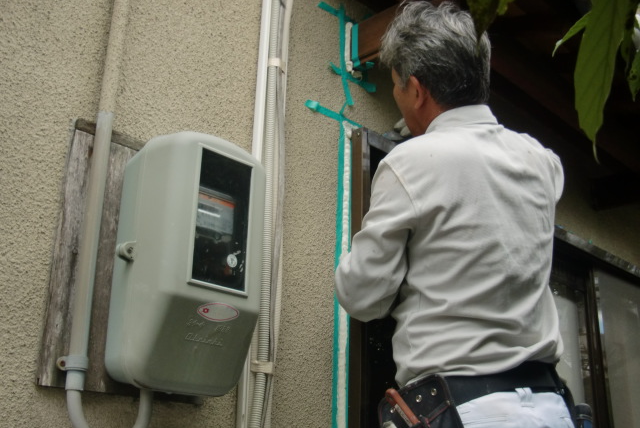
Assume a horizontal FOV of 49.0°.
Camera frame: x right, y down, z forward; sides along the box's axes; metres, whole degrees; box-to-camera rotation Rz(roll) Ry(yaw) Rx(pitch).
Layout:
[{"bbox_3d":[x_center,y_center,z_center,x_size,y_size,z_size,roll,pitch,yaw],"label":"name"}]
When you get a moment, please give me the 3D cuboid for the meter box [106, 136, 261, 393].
[{"bbox_3d":[-0.228,0.085,1.253,0.213,0.443,0.166,20,-27,-40],"label":"meter box"}]

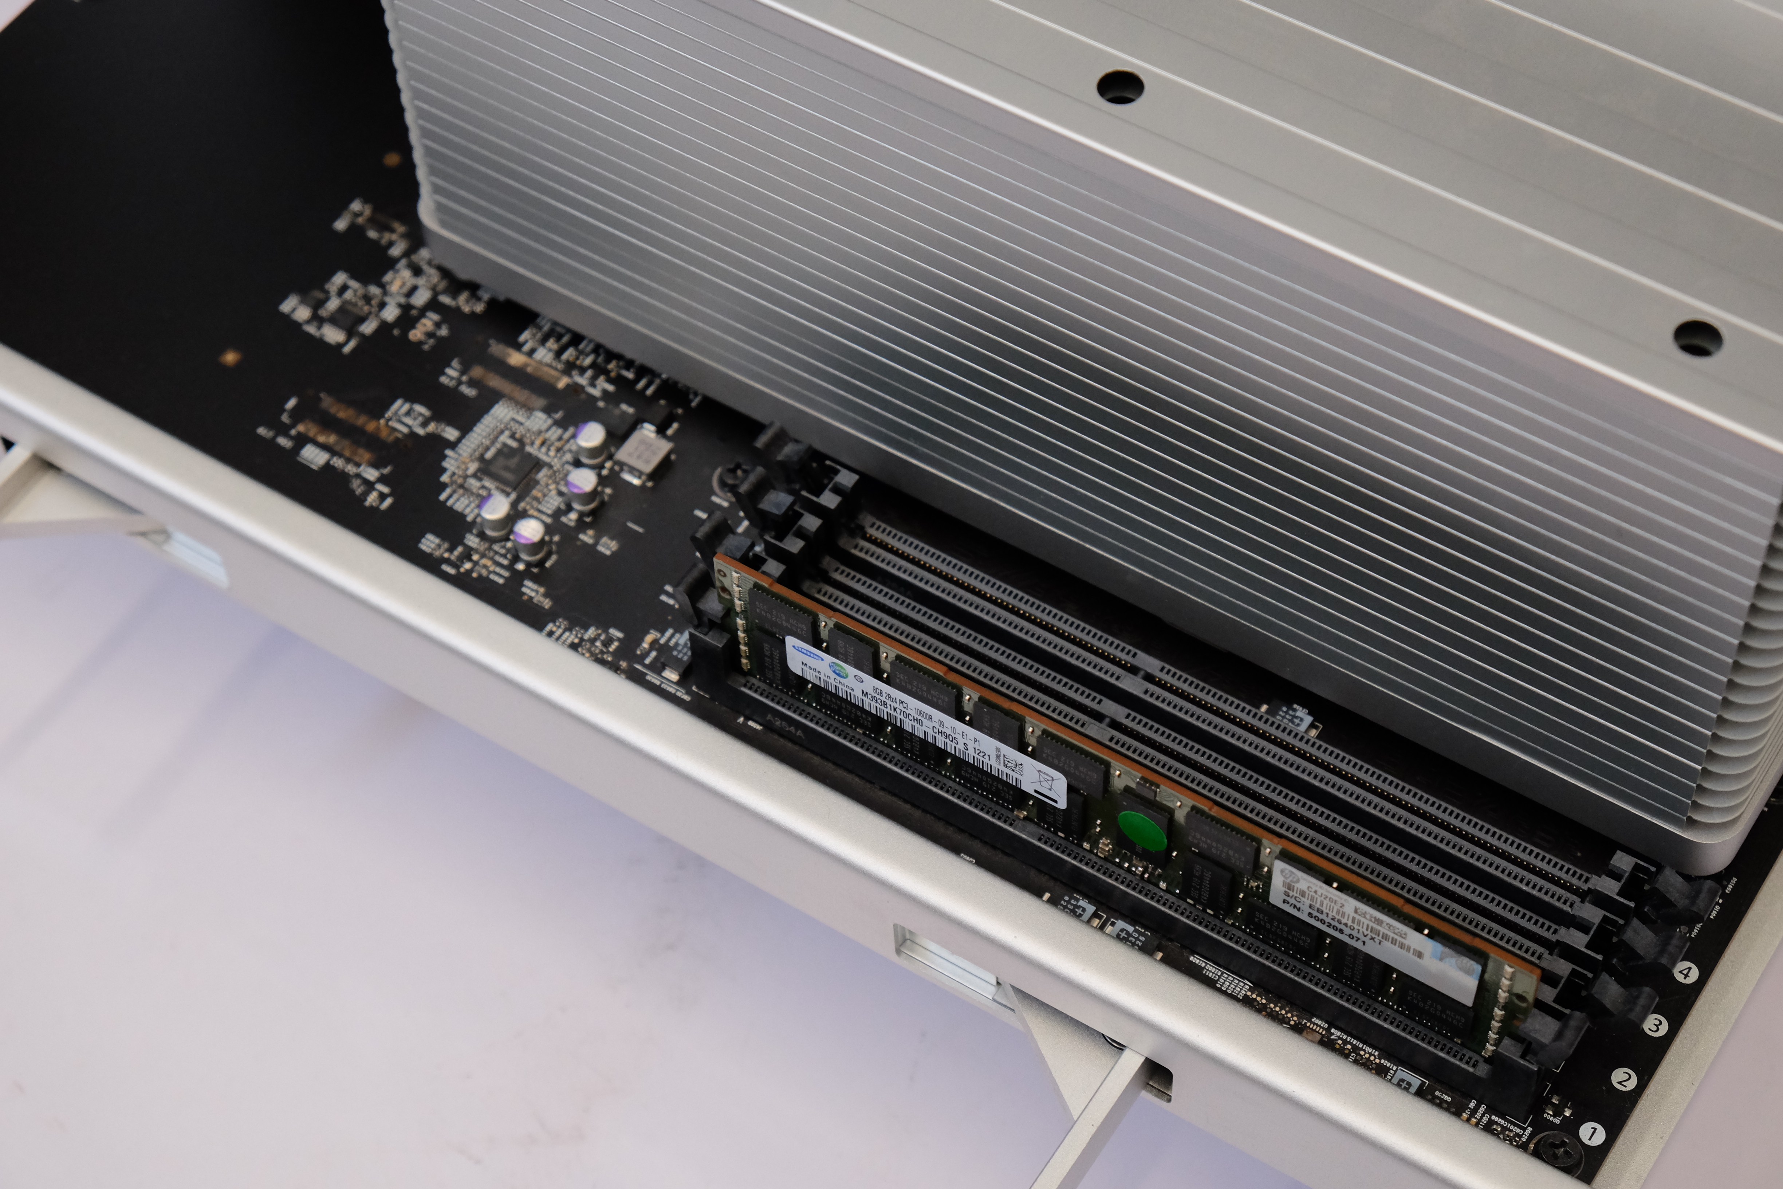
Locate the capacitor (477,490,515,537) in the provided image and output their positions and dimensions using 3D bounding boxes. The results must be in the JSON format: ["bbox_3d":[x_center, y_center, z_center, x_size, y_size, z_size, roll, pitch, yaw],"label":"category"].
[{"bbox_3d":[-0.063,-0.012,0.526,0.005,0.005,0.005,-1,53,1],"label":"capacitor"}]

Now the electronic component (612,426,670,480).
[{"bbox_3d":[-0.040,-0.022,0.535,0.007,0.003,0.007,27,58,20],"label":"electronic component"}]

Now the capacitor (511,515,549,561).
[{"bbox_3d":[-0.057,-0.008,0.523,0.005,0.005,0.005,-1,53,1],"label":"capacitor"}]

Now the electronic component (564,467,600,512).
[{"bbox_3d":[-0.049,-0.016,0.529,0.005,0.005,0.005,-1,53,1],"label":"electronic component"}]

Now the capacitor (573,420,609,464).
[{"bbox_3d":[-0.048,-0.024,0.535,0.005,0.005,0.005,-1,53,1],"label":"capacitor"}]

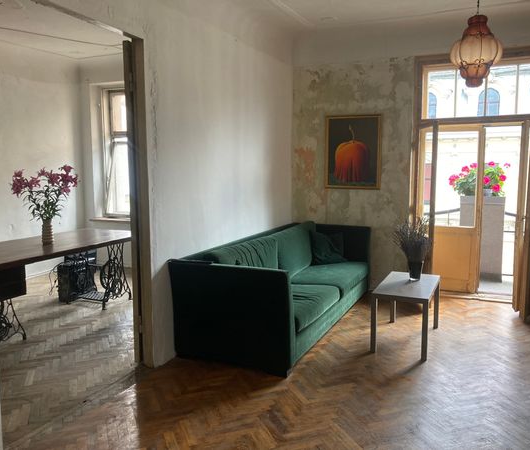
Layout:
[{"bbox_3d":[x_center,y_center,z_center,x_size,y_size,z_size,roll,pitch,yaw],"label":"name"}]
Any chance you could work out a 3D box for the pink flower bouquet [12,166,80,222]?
[{"bbox_3d":[-2.110,-0.307,4.649,0.621,0.531,0.509,-3,8,-24],"label":"pink flower bouquet"}]

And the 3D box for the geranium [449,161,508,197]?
[{"bbox_3d":[2.811,-0.618,6.405,0.727,0.475,0.498,3,8,25],"label":"geranium"}]

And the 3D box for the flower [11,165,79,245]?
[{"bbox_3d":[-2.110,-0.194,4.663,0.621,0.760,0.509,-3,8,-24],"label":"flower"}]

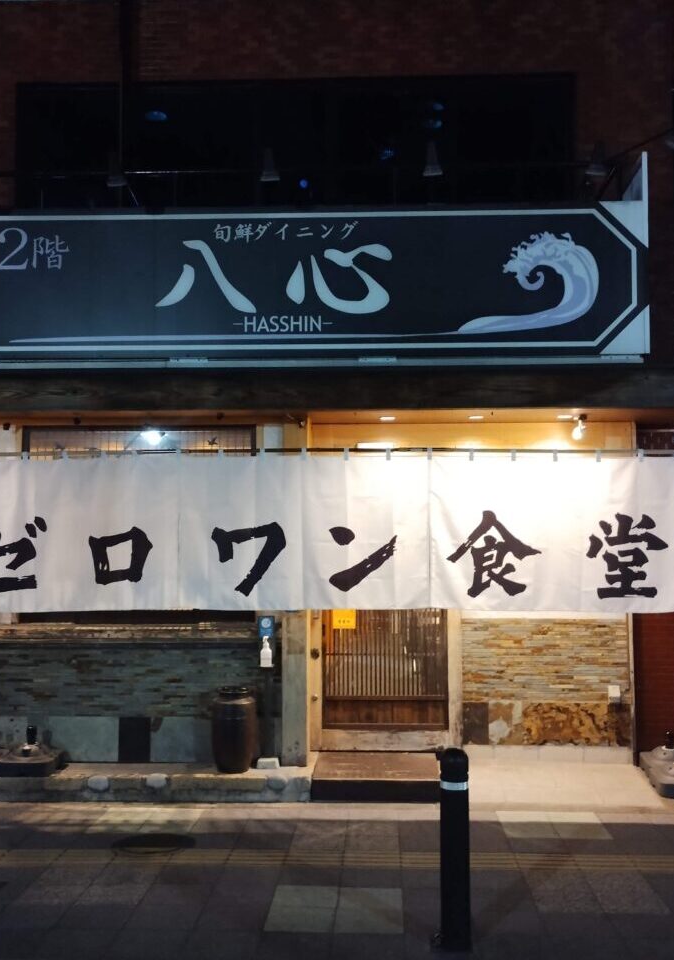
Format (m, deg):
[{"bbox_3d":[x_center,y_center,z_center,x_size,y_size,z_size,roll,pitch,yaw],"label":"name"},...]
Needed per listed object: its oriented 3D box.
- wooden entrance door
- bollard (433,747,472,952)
[{"bbox_3d":[0.354,1.017,7.596,1.000,1.920,0.070,0,-4,2],"label":"wooden entrance door"},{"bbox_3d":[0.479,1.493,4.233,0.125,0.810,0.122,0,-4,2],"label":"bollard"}]

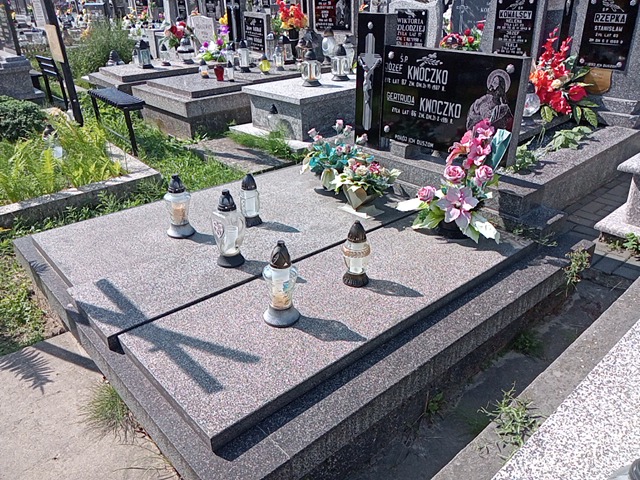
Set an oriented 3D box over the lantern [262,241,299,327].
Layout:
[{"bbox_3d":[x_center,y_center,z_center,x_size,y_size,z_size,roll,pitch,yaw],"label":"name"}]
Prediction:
[{"bbox_3d":[-0.141,0.145,1.801,0.130,0.314,0.130,0,27,0],"label":"lantern"}]

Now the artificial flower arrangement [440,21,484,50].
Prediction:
[{"bbox_3d":[1.651,-2.324,6.000,0.360,0.400,0.480,-22,33,-36],"label":"artificial flower arrangement"}]

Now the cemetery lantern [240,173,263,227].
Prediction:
[{"bbox_3d":[-0.354,-0.214,2.692,0.106,0.271,0.106,0,27,0],"label":"cemetery lantern"}]

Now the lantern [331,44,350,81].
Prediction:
[{"bbox_3d":[0.215,-1.830,5.290,0.150,0.317,0.150,-22,33,-36],"label":"lantern"}]

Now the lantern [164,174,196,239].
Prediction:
[{"bbox_3d":[-0.711,-0.180,2.588,0.135,0.305,0.135,-22,34,-36],"label":"lantern"}]

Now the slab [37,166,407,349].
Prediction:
[{"bbox_3d":[-0.427,-0.083,2.795,1.823,0.057,1.075,-22,34,-36],"label":"slab"}]

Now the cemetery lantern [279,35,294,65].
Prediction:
[{"bbox_3d":[-0.369,-2.197,5.960,0.135,0.294,0.135,-22,33,-36],"label":"cemetery lantern"}]

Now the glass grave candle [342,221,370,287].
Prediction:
[{"bbox_3d":[0.158,0.049,2.151,0.113,0.282,0.113,0,27,0],"label":"glass grave candle"}]

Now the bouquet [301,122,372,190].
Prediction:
[{"bbox_3d":[0.110,-0.514,3.052,0.400,0.365,0.340,19,32,33],"label":"bouquet"}]

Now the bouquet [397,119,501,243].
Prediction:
[{"bbox_3d":[0.610,-0.282,2.401,0.460,0.520,0.360,15,30,28],"label":"bouquet"}]

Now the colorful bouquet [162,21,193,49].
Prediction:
[{"bbox_3d":[-1.820,-2.559,6.524,0.290,0.360,0.340,-22,33,-36],"label":"colorful bouquet"}]

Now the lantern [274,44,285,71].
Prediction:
[{"bbox_3d":[-0.444,-2.004,5.682,0.100,0.256,0.100,0,27,0],"label":"lantern"}]

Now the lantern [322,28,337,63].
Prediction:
[{"bbox_3d":[0.091,-2.245,5.975,0.155,0.353,0.155,-22,33,-36],"label":"lantern"}]

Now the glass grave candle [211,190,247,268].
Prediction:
[{"bbox_3d":[-0.394,-0.055,2.192,0.120,0.333,0.120,-22,33,-36],"label":"glass grave candle"}]

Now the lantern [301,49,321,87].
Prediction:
[{"bbox_3d":[-0.096,-1.791,5.364,0.195,0.354,0.195,0,27,0],"label":"lantern"}]

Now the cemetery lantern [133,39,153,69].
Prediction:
[{"bbox_3d":[-1.991,-2.103,5.837,0.150,0.282,0.150,-22,33,-36],"label":"cemetery lantern"}]

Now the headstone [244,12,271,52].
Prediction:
[{"bbox_3d":[-0.755,-2.560,6.413,0.100,0.466,0.580,-17,31,-30],"label":"headstone"}]

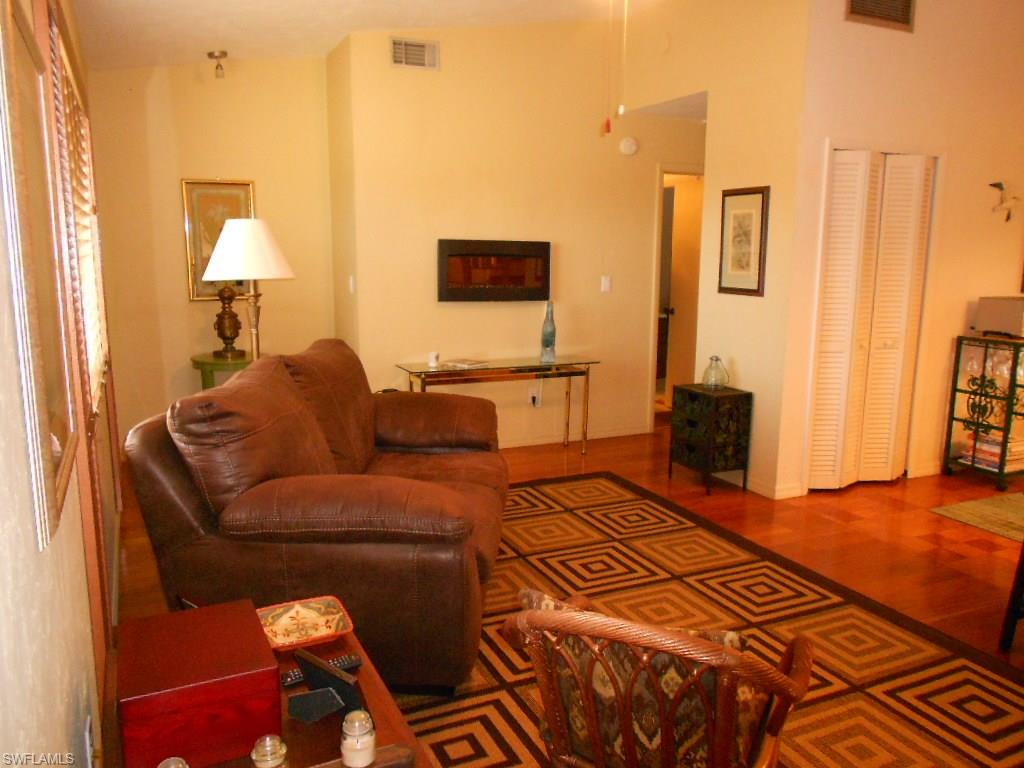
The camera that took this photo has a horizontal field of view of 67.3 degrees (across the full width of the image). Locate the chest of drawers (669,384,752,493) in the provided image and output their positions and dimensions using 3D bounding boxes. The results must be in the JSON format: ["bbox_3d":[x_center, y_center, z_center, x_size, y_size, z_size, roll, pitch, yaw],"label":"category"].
[{"bbox_3d":[1.237,0.334,4.801,0.280,0.610,0.365,-4,10,-23],"label":"chest of drawers"}]

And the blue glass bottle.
[{"bbox_3d":[0.268,-0.378,5.589,0.105,0.410,0.105,-4,10,-23],"label":"blue glass bottle"}]

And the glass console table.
[{"bbox_3d":[-0.071,0.186,5.451,1.400,0.670,0.340,-4,10,-23],"label":"glass console table"}]

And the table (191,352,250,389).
[{"bbox_3d":[-1.951,0.167,5.364,0.540,0.710,0.540,-4,10,-23],"label":"table"}]

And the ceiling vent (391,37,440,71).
[{"bbox_3d":[-0.624,-2.151,5.010,0.343,0.183,0.025,-4,10,-23],"label":"ceiling vent"}]

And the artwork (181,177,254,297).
[{"bbox_3d":[-2.064,-1.017,5.477,0.470,0.845,0.030,-4,10,-23],"label":"artwork"}]

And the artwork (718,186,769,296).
[{"bbox_3d":[1.402,-0.870,4.711,0.030,0.646,0.425,-4,10,-23],"label":"artwork"}]

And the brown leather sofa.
[{"bbox_3d":[-0.600,0.350,3.453,1.140,1.000,2.000,1,10,2],"label":"brown leather sofa"}]

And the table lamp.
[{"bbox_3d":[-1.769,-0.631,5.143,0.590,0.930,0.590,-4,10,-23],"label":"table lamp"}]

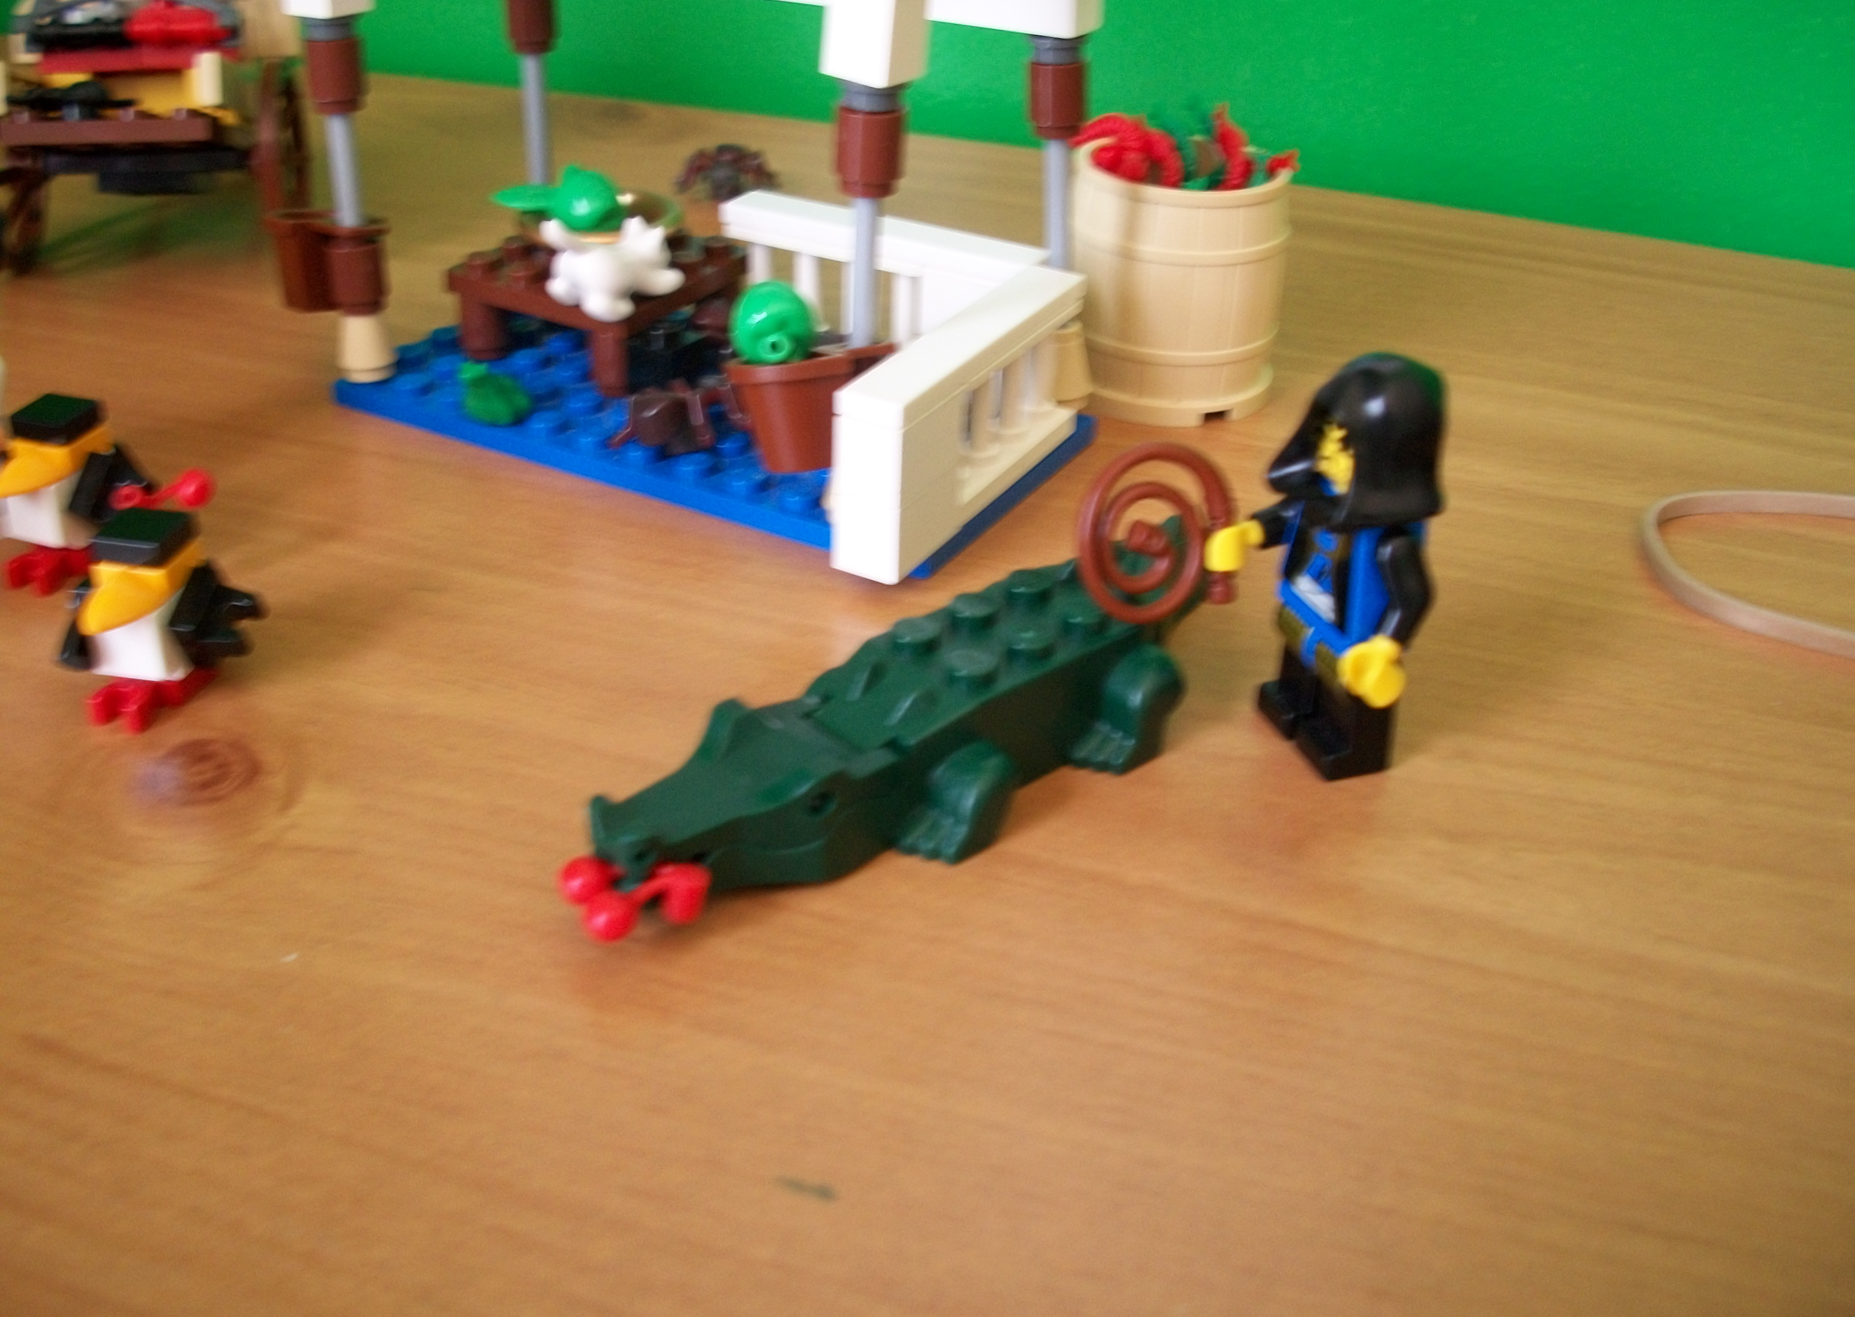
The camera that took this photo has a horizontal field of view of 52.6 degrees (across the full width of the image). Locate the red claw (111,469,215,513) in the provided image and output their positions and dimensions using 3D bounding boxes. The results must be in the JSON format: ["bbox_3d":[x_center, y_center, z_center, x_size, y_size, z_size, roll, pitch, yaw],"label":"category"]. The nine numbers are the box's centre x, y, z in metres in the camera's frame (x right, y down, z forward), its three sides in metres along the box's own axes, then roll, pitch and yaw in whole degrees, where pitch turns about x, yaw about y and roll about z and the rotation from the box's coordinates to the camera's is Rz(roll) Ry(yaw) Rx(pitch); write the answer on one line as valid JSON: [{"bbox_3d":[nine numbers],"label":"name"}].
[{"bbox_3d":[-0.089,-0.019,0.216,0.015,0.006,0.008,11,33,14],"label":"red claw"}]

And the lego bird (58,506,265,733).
[{"bbox_3d":[-0.080,-0.004,0.197,0.024,0.020,0.015,11,33,14],"label":"lego bird"}]

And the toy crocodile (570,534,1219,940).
[{"bbox_3d":[0.000,0.005,0.189,0.083,0.017,0.026,-23,40,-35],"label":"toy crocodile"}]

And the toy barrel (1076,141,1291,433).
[{"bbox_3d":[0.036,-0.056,0.273,0.032,0.034,0.032,1,32,-1],"label":"toy barrel"}]

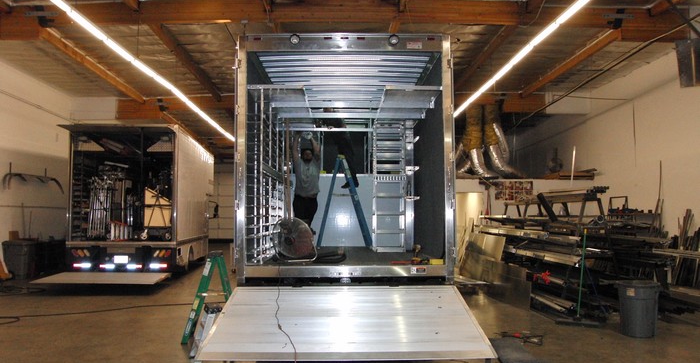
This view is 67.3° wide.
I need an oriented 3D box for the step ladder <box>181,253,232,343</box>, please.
[{"bbox_3d":[-1.802,1.535,7.058,0.740,1.166,0.470,0,-4,-2],"label":"step ladder"}]

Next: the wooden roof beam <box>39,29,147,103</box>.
[{"bbox_3d":[-6.648,-2.999,13.547,0.130,0.280,7.200,0,-4,-2],"label":"wooden roof beam"}]

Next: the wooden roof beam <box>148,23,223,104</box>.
[{"bbox_3d":[-4.169,-3.032,13.547,0.130,0.280,7.200,0,-4,-2],"label":"wooden roof beam"}]

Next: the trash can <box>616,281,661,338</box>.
[{"bbox_3d":[3.924,1.730,7.199,0.540,0.700,0.540,-3,-5,28],"label":"trash can"}]

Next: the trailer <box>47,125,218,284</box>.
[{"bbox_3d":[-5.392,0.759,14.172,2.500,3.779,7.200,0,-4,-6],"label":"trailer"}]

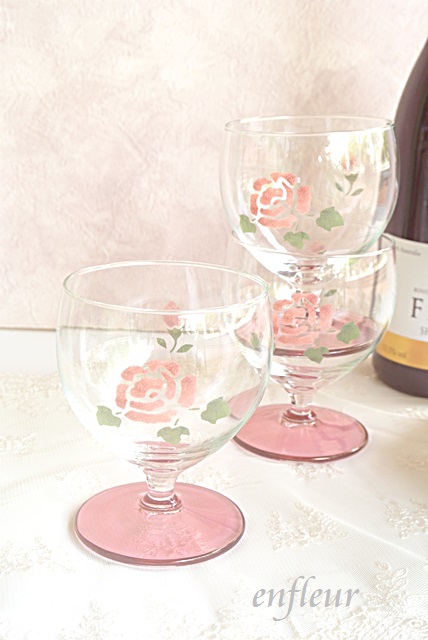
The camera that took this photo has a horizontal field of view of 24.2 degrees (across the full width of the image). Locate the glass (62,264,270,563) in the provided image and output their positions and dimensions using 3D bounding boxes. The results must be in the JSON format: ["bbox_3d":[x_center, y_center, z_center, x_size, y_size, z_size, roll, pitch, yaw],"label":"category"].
[{"bbox_3d":[-0.021,0.037,0.417,0.088,0.106,0.088,2,17,0],"label":"glass"}]

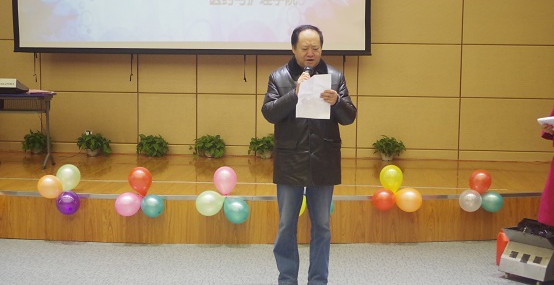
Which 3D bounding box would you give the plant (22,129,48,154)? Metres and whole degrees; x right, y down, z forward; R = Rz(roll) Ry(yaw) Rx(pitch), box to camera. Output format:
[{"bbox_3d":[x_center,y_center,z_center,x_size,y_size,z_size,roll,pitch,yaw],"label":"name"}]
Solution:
[{"bbox_3d":[-2.877,-0.004,9.569,0.333,0.292,0.317,1,5,4],"label":"plant"}]

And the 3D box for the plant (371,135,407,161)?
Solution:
[{"bbox_3d":[1.316,0.070,9.326,0.373,0.299,0.354,1,5,4],"label":"plant"}]

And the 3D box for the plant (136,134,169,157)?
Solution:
[{"bbox_3d":[-1.463,0.038,9.451,0.372,0.267,0.353,1,5,4],"label":"plant"}]

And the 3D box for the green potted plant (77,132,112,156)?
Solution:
[{"bbox_3d":[-2.156,0.027,9.466,0.405,0.268,0.385,1,5,4],"label":"green potted plant"}]

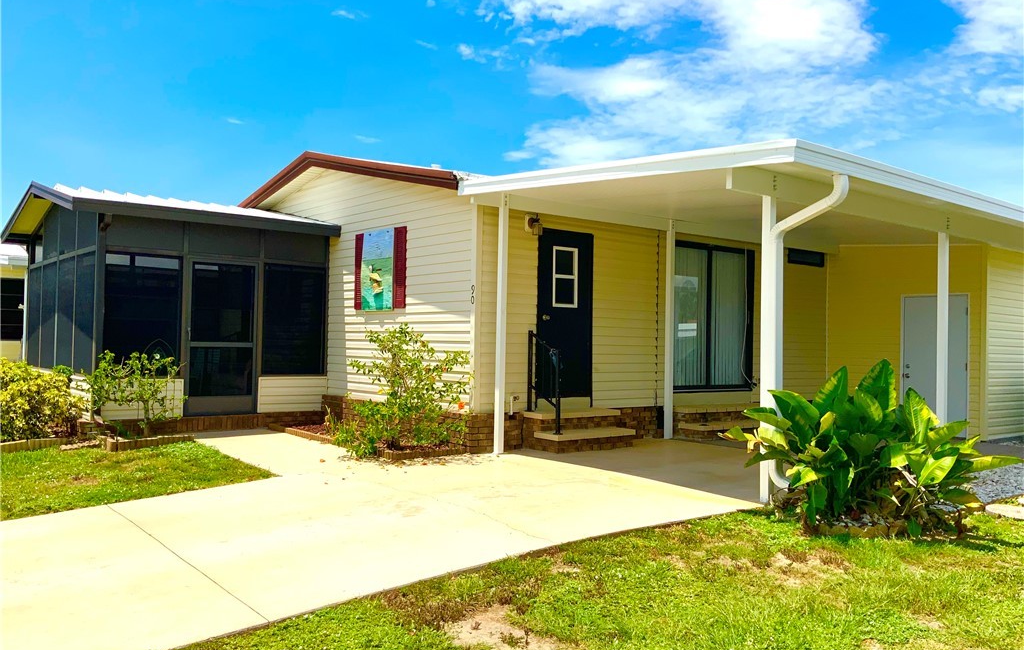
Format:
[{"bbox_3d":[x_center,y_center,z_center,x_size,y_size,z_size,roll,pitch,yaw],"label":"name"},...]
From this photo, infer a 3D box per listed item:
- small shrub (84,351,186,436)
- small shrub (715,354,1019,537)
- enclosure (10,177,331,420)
[{"bbox_3d":[-4.391,0.800,9.980,1.060,0.980,0.780,2,-2,-40],"label":"small shrub"},{"bbox_3d":[2.556,0.820,6.150,1.950,1.150,1.450,1,-1,12],"label":"small shrub"},{"bbox_3d":[-5.008,-0.320,12.282,3.343,3.049,4.248,2,-2,-40],"label":"enclosure"}]

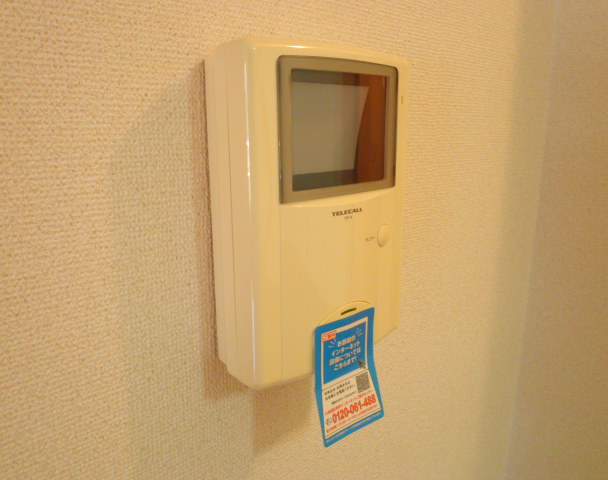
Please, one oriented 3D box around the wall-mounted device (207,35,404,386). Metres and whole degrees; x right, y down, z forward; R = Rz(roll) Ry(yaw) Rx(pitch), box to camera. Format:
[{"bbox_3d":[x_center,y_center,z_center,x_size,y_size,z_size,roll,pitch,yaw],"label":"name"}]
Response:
[{"bbox_3d":[0.010,-0.017,0.344,0.140,0.214,0.048,-11,17,-38],"label":"wall-mounted device"}]

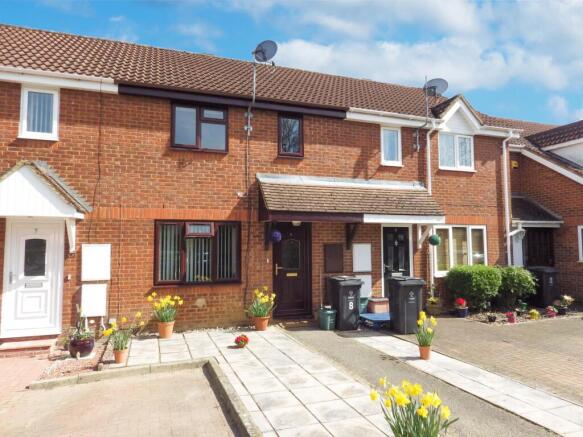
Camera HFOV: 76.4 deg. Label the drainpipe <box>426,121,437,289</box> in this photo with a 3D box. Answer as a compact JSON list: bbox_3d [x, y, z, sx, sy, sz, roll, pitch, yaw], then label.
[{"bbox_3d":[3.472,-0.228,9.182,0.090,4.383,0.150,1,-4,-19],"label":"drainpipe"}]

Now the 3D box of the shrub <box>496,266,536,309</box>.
[{"bbox_3d":[5.477,1.771,9.377,1.000,1.140,0.950,1,-4,-19],"label":"shrub"}]

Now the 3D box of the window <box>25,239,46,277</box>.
[{"bbox_3d":[-4.700,0.709,6.786,0.343,0.685,0.050,1,-4,-17],"label":"window"}]

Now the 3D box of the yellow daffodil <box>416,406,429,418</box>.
[{"bbox_3d":[0.919,1.362,2.600,0.080,0.077,0.065,-2,-4,30],"label":"yellow daffodil"}]

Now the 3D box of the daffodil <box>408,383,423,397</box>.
[{"bbox_3d":[0.870,1.207,2.600,0.086,0.088,0.072,-4,-6,40],"label":"daffodil"}]

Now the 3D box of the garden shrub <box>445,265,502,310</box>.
[{"bbox_3d":[4.447,1.733,9.086,1.000,1.170,0.920,1,-4,-19],"label":"garden shrub"}]

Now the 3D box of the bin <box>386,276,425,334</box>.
[{"bbox_3d":[2.277,1.748,7.443,0.530,1.050,0.700,1,-4,-9],"label":"bin"}]

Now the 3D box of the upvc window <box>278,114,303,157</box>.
[{"bbox_3d":[-0.007,-1.866,8.403,0.580,0.950,0.100,1,-4,-19],"label":"upvc window"}]

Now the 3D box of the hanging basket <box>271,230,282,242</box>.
[{"bbox_3d":[-0.298,0.358,7.364,0.225,0.225,0.225,0,-3,0],"label":"hanging basket"}]

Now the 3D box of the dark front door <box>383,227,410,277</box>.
[{"bbox_3d":[2.613,1.196,9.148,0.816,1.997,0.080,1,-4,-19],"label":"dark front door"}]

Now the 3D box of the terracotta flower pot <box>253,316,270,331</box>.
[{"bbox_3d":[-0.580,2.093,7.401,0.321,0.245,0.321,0,-4,0],"label":"terracotta flower pot"}]

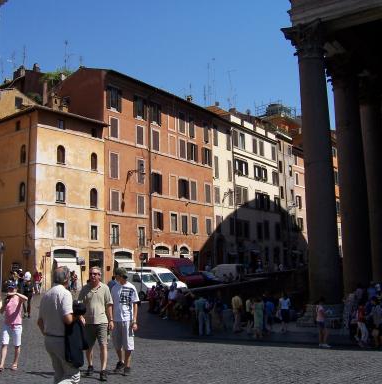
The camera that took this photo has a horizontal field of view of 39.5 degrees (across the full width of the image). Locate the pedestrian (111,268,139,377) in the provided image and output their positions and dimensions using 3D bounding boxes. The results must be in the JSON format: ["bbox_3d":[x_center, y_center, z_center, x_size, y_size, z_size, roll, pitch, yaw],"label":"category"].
[{"bbox_3d":[-1.108,2.178,9.010,0.540,1.750,0.450,0,-9,-9],"label":"pedestrian"}]

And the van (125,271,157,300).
[{"bbox_3d":[-3.529,6.652,37.430,1.750,1.900,4.100,8,-14,-41],"label":"van"}]

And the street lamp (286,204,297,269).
[{"bbox_3d":[11.269,4.829,58.982,1.000,7.400,1.000,-9,-13,37],"label":"street lamp"}]

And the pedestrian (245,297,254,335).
[{"bbox_3d":[2.539,5.365,23.109,0.480,1.630,0.360,-4,-11,15],"label":"pedestrian"}]

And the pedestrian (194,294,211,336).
[{"bbox_3d":[0.491,5.234,22.591,0.580,1.700,0.400,-2,-9,9],"label":"pedestrian"}]

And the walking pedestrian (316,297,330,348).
[{"bbox_3d":[4.370,4.330,17.698,0.420,1.650,0.460,0,-10,-10],"label":"walking pedestrian"}]

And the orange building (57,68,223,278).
[{"bbox_3d":[-5.964,-0.299,55.676,9.200,20.800,16.200,-9,-13,37],"label":"orange building"}]

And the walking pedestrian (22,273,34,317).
[{"bbox_3d":[-6.315,4.000,20.709,0.500,1.720,0.420,0,-9,-6],"label":"walking pedestrian"}]

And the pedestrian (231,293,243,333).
[{"bbox_3d":[1.929,4.986,22.090,0.520,1.730,0.380,-3,-10,10],"label":"pedestrian"}]

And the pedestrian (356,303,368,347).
[{"bbox_3d":[6.796,5.293,21.331,0.500,1.660,0.450,-5,-10,26],"label":"pedestrian"}]

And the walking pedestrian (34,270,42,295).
[{"bbox_3d":[-11.371,6.790,39.576,0.520,1.700,0.380,-1,-10,0],"label":"walking pedestrian"}]

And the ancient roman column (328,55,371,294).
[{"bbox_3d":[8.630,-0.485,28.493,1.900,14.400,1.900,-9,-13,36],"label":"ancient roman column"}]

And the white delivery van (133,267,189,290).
[{"bbox_3d":[-2.123,6.857,39.622,1.900,2.120,4.600,8,-14,-41],"label":"white delivery van"}]

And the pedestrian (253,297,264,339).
[{"bbox_3d":[2.753,5.122,21.715,0.500,1.650,0.380,-3,-10,10],"label":"pedestrian"}]

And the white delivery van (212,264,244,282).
[{"bbox_3d":[3.243,8.356,54.000,4.000,1.860,1.680,-7,-11,37],"label":"white delivery van"}]

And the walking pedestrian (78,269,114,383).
[{"bbox_3d":[-1.545,2.119,8.704,0.600,1.770,0.500,-1,-9,0],"label":"walking pedestrian"}]

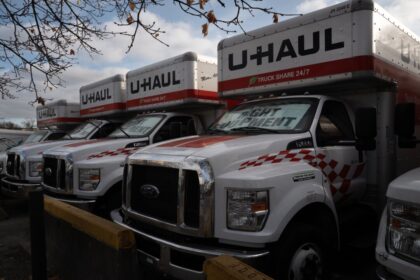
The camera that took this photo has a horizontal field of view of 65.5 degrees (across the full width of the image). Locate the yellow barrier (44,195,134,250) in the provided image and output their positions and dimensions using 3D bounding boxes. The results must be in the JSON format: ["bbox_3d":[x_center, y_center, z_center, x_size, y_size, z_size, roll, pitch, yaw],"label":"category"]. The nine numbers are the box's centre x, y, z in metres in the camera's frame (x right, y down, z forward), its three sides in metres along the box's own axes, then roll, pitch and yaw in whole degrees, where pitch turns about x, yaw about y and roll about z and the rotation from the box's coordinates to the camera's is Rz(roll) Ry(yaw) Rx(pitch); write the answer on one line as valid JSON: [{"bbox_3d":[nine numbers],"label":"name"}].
[{"bbox_3d":[-1.467,0.880,3.653,0.137,0.152,2.180,1,-1,-42],"label":"yellow barrier"}]

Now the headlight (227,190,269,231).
[{"bbox_3d":[0.304,0.568,2.642,0.210,0.335,0.290,1,-1,-45],"label":"headlight"}]

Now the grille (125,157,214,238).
[{"bbox_3d":[-0.472,0.492,3.190,0.230,0.630,1.390,1,-1,-45],"label":"grille"}]

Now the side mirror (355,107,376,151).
[{"bbox_3d":[1.556,-0.115,3.269,0.140,0.450,0.190,1,-1,-45],"label":"side mirror"}]

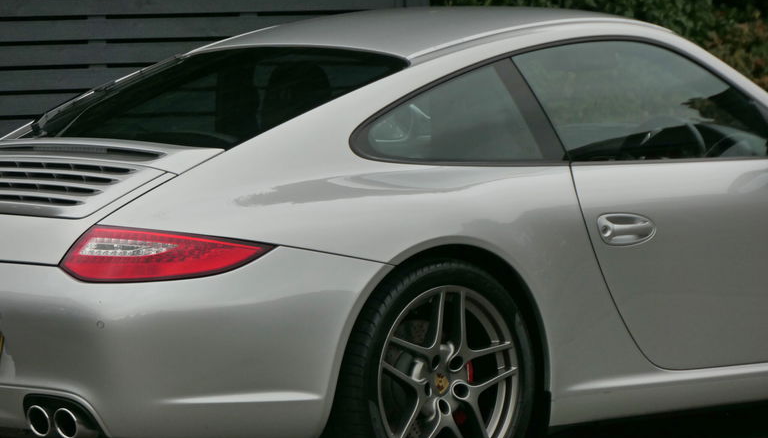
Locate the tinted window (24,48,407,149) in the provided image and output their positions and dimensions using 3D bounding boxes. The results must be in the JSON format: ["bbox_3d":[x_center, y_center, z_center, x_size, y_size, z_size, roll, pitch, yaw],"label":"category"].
[{"bbox_3d":[-0.488,-0.345,13.169,0.740,0.090,0.950,-27,20,-38],"label":"tinted window"}]

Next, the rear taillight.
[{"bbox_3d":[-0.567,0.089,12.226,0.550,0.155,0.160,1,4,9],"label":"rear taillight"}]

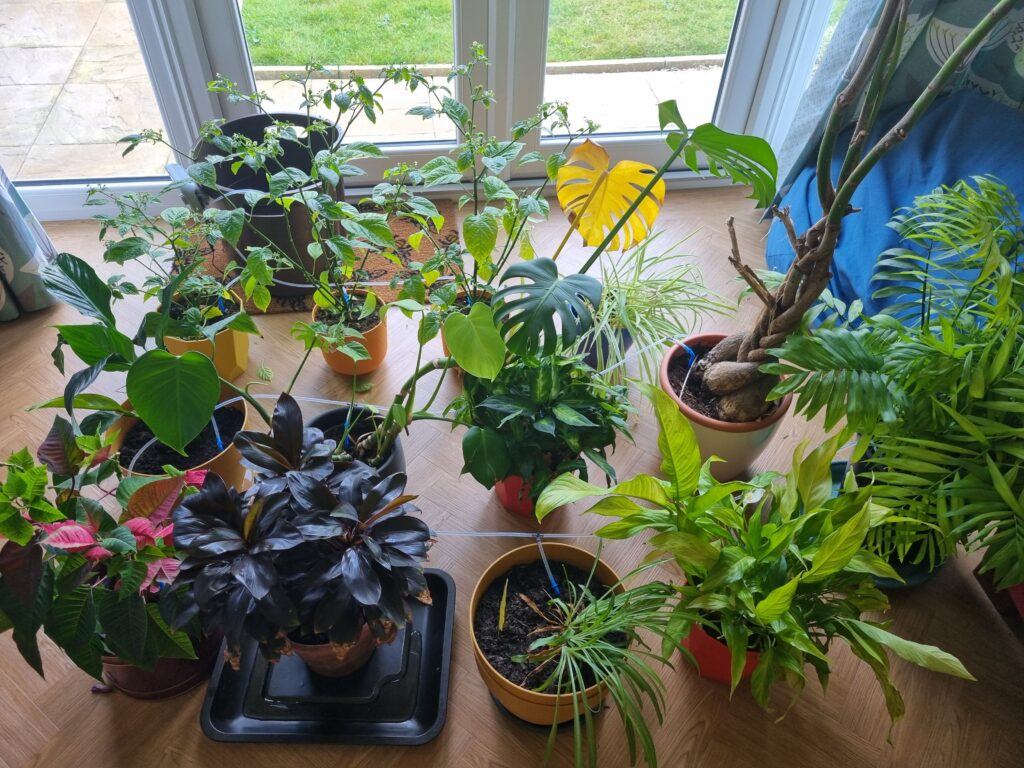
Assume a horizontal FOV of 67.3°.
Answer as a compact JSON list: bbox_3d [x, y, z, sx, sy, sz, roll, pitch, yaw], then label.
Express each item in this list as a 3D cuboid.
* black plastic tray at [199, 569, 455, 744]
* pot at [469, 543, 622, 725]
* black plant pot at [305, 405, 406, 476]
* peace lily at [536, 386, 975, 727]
[{"bbox_3d":[-0.292,0.459,1.310,0.380,0.045,0.305,2,47,-1],"label":"black plastic tray"},{"bbox_3d":[0.058,0.421,1.252,0.248,0.195,0.248,1,47,-1],"label":"pot"},{"bbox_3d":[-0.292,0.157,1.453,0.180,0.152,0.180,1,47,-1],"label":"black plant pot"},{"bbox_3d":[0.367,0.289,1.201,0.600,0.470,0.460,-5,47,-7],"label":"peace lily"}]

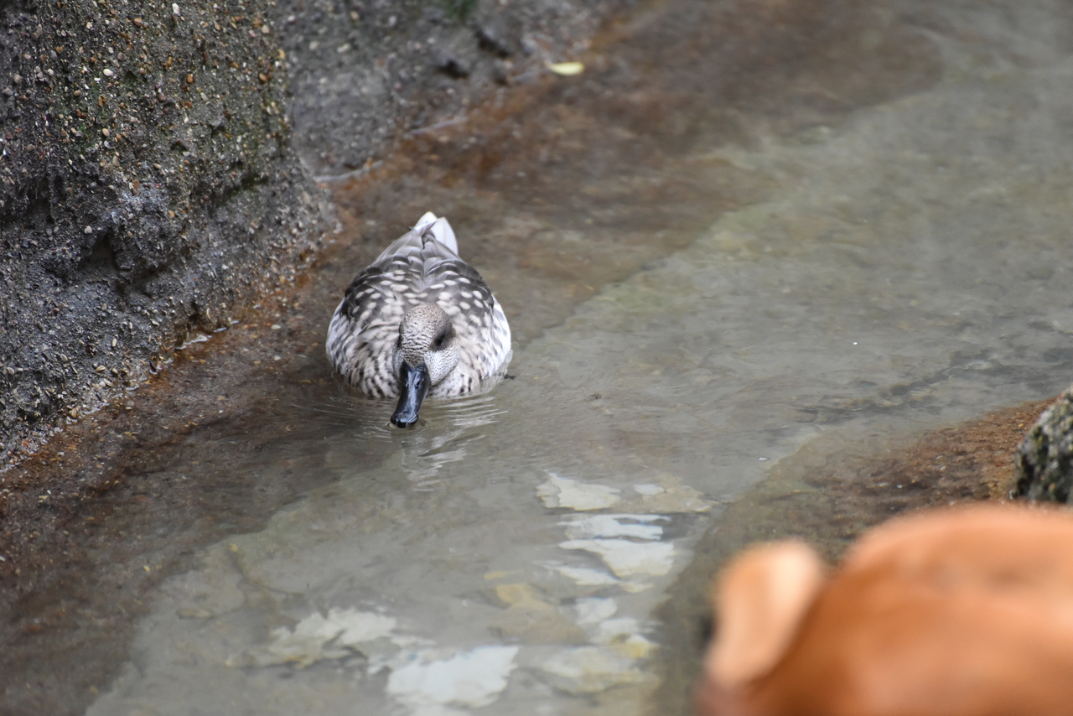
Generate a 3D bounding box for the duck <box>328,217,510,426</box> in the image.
[{"bbox_3d":[-0.082,-0.017,6.296,0.131,0.117,0.320,2,20,5],"label":"duck"}]

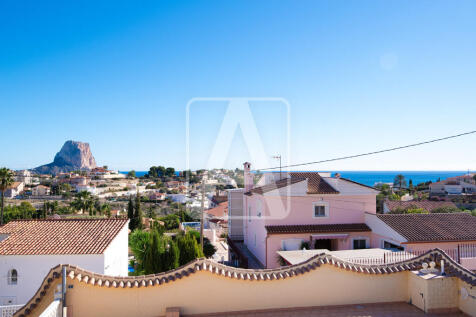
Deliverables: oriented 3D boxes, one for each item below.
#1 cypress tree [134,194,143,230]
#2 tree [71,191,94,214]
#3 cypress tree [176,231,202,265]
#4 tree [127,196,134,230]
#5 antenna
[{"bbox_3d":[-13.049,7.213,52.000,1.100,5.600,1.100,0,-2,0],"label":"cypress tree"},{"bbox_3d":[-29.414,8.323,75.000,4.500,4.600,4.500,0,-2,0],"label":"tree"},{"bbox_3d":[-3.180,6.426,26.000,1.700,3.600,1.700,0,-2,0],"label":"cypress tree"},{"bbox_3d":[-14.098,7.475,52.000,1.100,5.100,1.100,0,-2,0],"label":"tree"},{"bbox_3d":[4.334,0.987,43.500,1.050,2.800,0.450,0,-2,0],"label":"antenna"}]

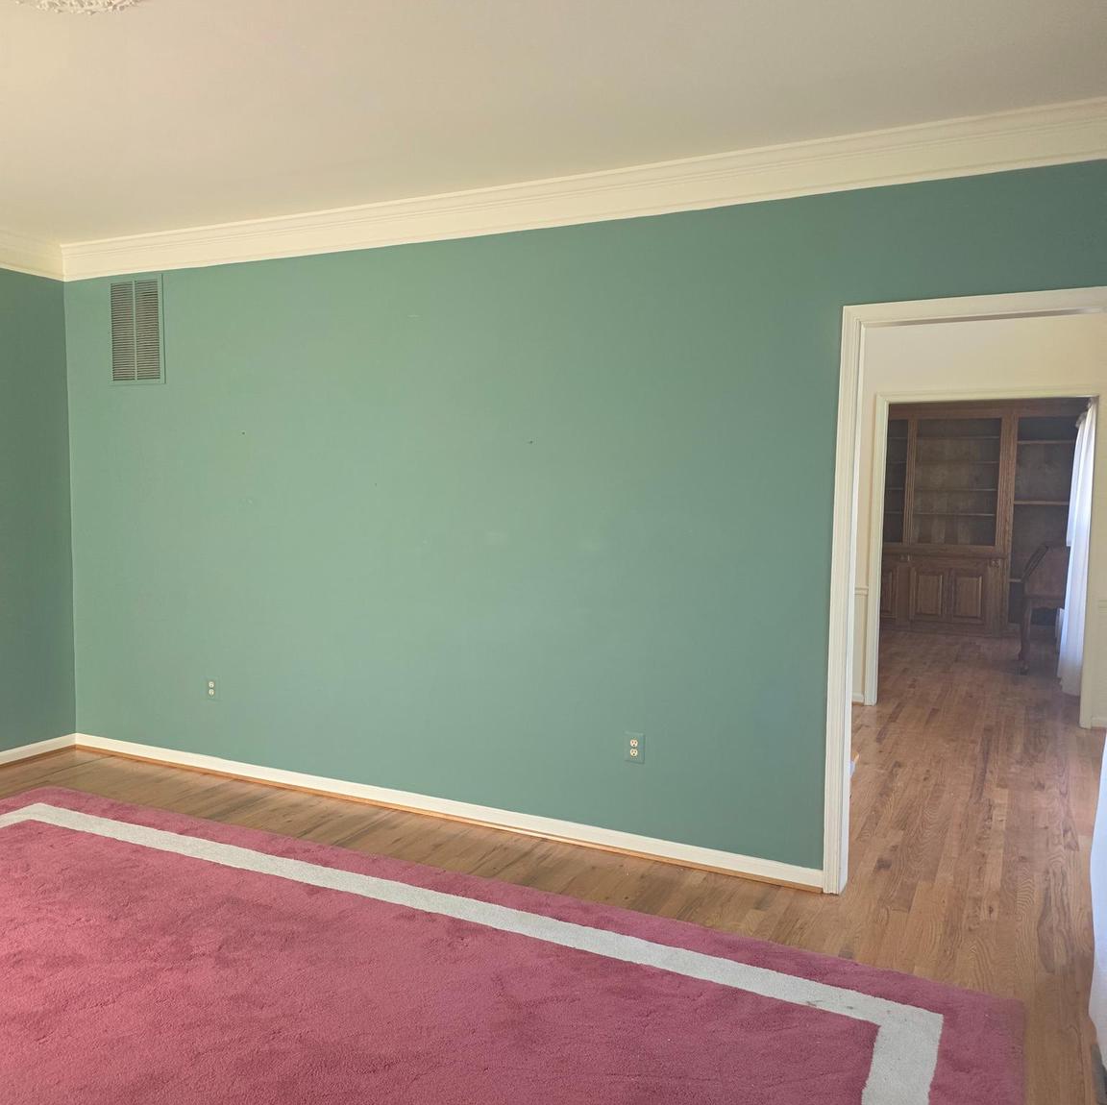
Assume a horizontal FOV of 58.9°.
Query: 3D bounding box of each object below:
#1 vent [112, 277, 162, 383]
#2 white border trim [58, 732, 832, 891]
[{"bbox_3d":[-2.111,-1.116,4.944,0.398,0.533,0.020,3,5,26],"label":"vent"},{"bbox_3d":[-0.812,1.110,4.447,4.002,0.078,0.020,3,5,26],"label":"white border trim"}]

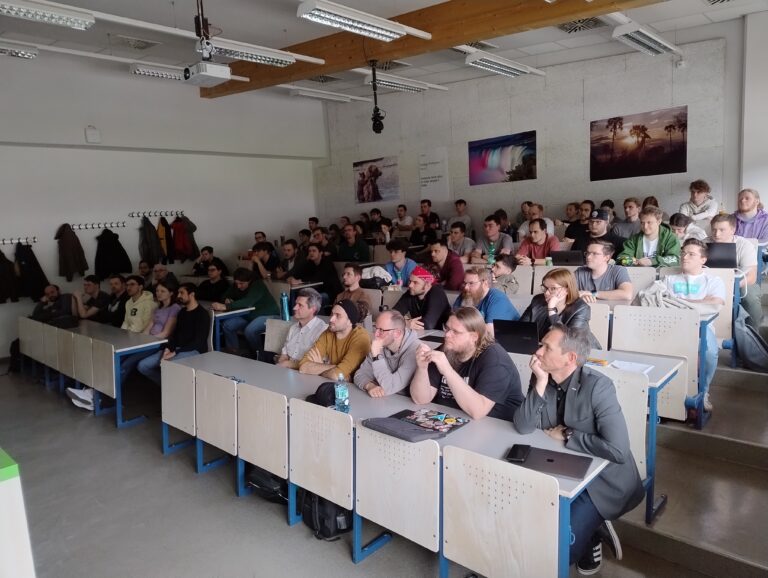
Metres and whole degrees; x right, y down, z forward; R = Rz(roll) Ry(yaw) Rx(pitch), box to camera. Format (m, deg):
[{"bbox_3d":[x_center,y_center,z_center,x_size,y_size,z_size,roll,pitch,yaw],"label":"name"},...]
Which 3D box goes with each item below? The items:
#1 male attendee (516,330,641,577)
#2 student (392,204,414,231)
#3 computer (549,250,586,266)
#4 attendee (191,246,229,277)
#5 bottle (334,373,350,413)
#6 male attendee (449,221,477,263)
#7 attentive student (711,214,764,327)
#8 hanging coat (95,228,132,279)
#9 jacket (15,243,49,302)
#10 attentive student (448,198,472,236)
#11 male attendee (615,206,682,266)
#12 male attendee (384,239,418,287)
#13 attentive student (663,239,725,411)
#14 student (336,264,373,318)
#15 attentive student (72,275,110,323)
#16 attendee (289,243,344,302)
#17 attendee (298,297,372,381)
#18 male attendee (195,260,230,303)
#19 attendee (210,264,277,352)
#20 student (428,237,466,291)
[{"bbox_3d":[0.933,0.795,2.513,0.690,1.250,0.530,-6,8,-29],"label":"male attendee"},{"bbox_3d":[0.352,-0.930,10.210,0.525,1.287,0.772,4,10,43],"label":"student"},{"bbox_3d":[1.855,-0.290,5.284,0.340,0.190,0.280,3,9,38],"label":"computer"},{"bbox_3d":[-2.764,-0.074,8.637,0.700,1.224,0.500,-8,9,-38],"label":"attendee"},{"bbox_3d":[-0.241,0.596,3.056,0.069,0.236,0.069,-4,8,0],"label":"bottle"},{"bbox_3d":[0.921,-0.192,6.565,0.700,1.267,0.480,-8,9,-38],"label":"male attendee"},{"bbox_3d":[2.956,-0.040,4.677,0.720,1.217,0.500,-8,9,-40],"label":"attentive student"},{"bbox_3d":[-4.697,-0.599,9.228,0.218,0.871,0.544,4,10,43],"label":"hanging coat"},{"bbox_3d":[-5.181,-0.260,7.815,0.200,0.830,0.430,4,11,43],"label":"jacket"},{"bbox_3d":[1.265,-0.817,8.718,0.480,1.250,0.720,4,11,43],"label":"attentive student"},{"bbox_3d":[2.523,-0.108,5.050,0.600,1.280,0.760,3,10,40],"label":"male attendee"},{"bbox_3d":[0.199,0.085,6.137,0.525,1.267,0.772,4,10,43],"label":"male attendee"},{"bbox_3d":[2.285,0.245,3.945,0.700,1.219,0.480,-7,8,-35],"label":"attentive student"},{"bbox_3d":[-0.318,0.402,5.002,0.750,1.240,0.500,-9,10,-36],"label":"student"},{"bbox_3d":[-4.005,0.481,7.296,0.525,1.297,0.772,4,10,43],"label":"attentive student"},{"bbox_3d":[-0.921,0.038,6.915,0.780,1.220,0.520,-9,10,-36],"label":"attendee"},{"bbox_3d":[-0.371,0.707,3.751,0.700,1.255,0.520,-6,8,-29],"label":"attendee"},{"bbox_3d":[-2.308,0.281,7.169,0.525,1.218,0.772,4,10,43],"label":"male attendee"},{"bbox_3d":[-1.565,0.357,6.172,0.800,1.170,0.520,-9,10,-36],"label":"attendee"},{"bbox_3d":[0.626,0.111,5.739,0.525,1.267,0.772,4,10,43],"label":"student"}]

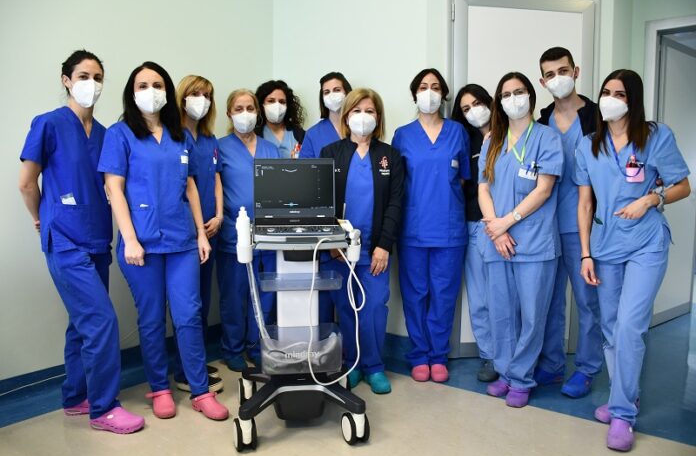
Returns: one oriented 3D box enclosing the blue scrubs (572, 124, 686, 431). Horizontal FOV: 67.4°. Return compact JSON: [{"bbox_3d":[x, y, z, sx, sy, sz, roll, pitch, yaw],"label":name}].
[{"bbox_3d":[1.203,0.200,2.226,0.520,1.280,0.360,3,6,32],"label":"blue scrubs"}]

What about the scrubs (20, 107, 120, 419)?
[{"bbox_3d":[-1.218,0.156,2.303,0.380,1.360,0.480,5,7,42],"label":"scrubs"}]

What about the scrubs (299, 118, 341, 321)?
[{"bbox_3d":[-0.097,0.043,3.065,0.460,1.360,0.280,-1,5,-15],"label":"scrubs"}]

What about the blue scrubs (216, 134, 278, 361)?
[{"bbox_3d":[-0.584,0.128,3.065,0.400,1.338,0.280,-2,6,-19],"label":"blue scrubs"}]

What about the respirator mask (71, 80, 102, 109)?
[{"bbox_3d":[-1.207,-0.621,2.410,0.143,0.128,0.090,-1,4,-42],"label":"respirator mask"}]

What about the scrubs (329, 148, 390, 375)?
[{"bbox_3d":[0.071,0.181,2.744,0.410,1.206,0.270,-1,6,-2],"label":"scrubs"}]

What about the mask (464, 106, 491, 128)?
[{"bbox_3d":[0.727,-0.623,2.930,0.140,0.112,0.085,-20,-1,17],"label":"mask"}]

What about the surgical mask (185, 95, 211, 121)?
[{"bbox_3d":[-0.796,-0.639,2.780,0.138,0.120,0.085,4,3,-24],"label":"surgical mask"}]

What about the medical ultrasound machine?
[{"bbox_3d":[-0.223,0.295,2.395,0.540,1.210,0.560,-1,5,-8],"label":"medical ultrasound machine"}]

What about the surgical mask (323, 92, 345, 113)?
[{"bbox_3d":[-0.083,-0.767,3.190,0.134,0.117,0.085,-9,7,-7],"label":"surgical mask"}]

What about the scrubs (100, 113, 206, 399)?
[{"bbox_3d":[-0.895,0.163,2.404,0.500,1.290,0.310,-2,6,-28],"label":"scrubs"}]

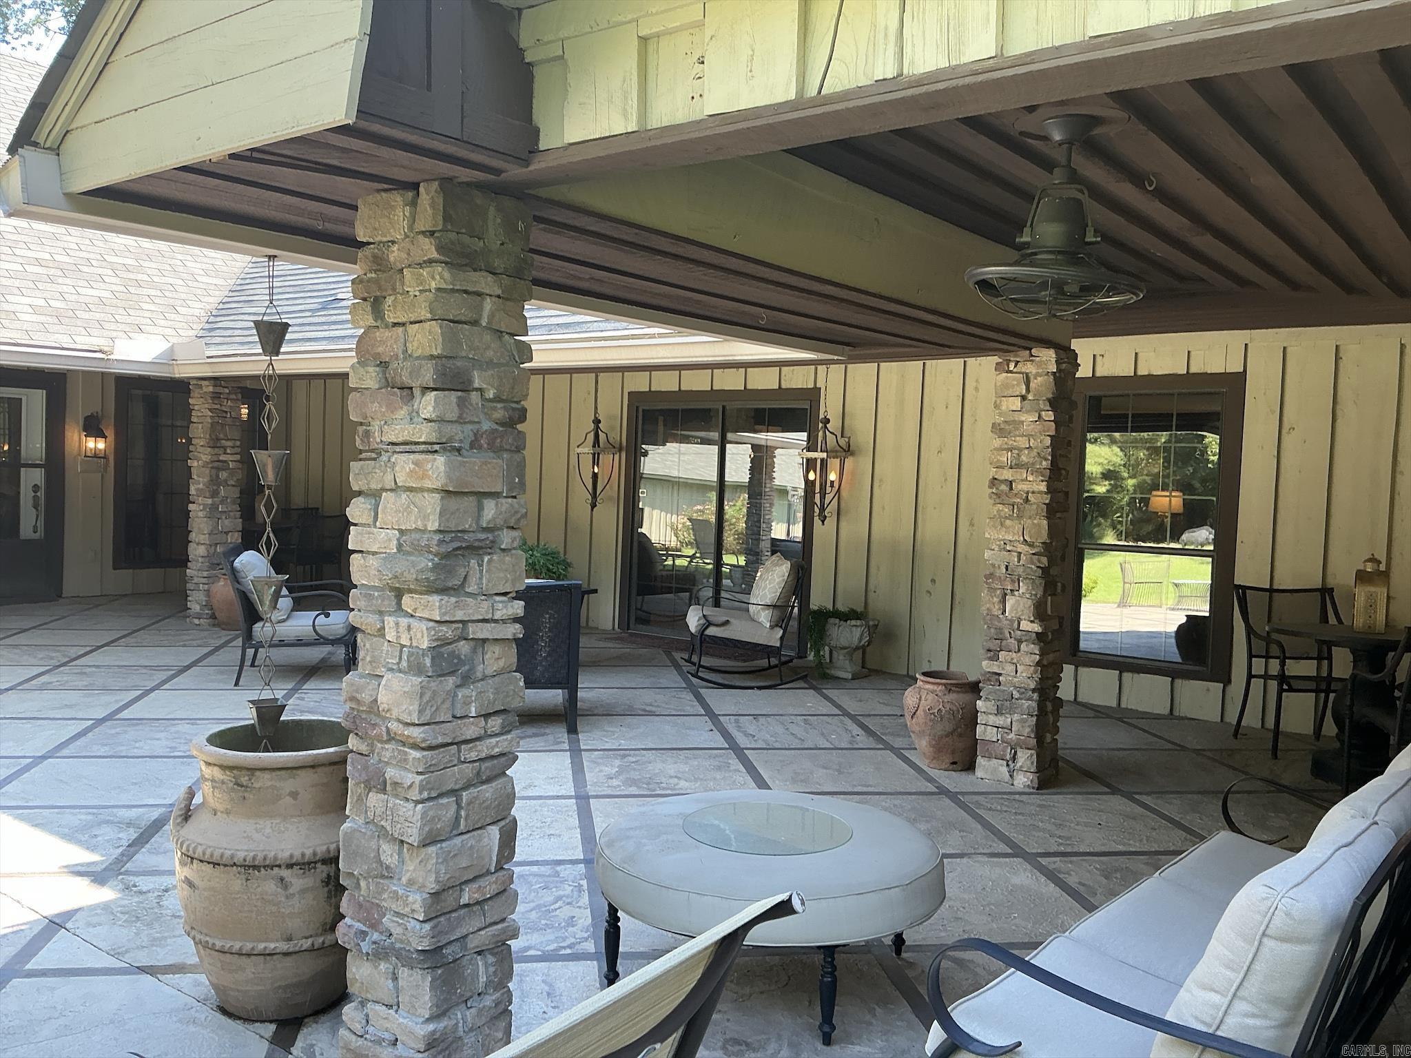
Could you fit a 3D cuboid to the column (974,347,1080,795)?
[{"bbox_3d":[1.624,0.196,5.750,0.325,2.144,0.325,4,4,36],"label":"column"}]

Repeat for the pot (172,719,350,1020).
[{"bbox_3d":[-1.202,0.950,3.221,0.570,0.752,0.540,1,4,-20],"label":"pot"}]

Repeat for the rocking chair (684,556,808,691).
[{"bbox_3d":[0.277,0.628,8.153,0.870,0.914,0.650,1,3,-6],"label":"rocking chair"}]

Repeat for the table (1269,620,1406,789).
[{"bbox_3d":[3.585,0.935,6.227,1.000,0.739,1.000,4,4,30],"label":"table"}]

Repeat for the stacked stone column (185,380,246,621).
[{"bbox_3d":[-4.284,-0.242,10.022,0.335,2.139,0.335,4,4,36],"label":"stacked stone column"}]

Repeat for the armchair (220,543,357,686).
[{"bbox_3d":[-2.815,0.555,7.818,0.840,0.899,0.760,1,3,-14],"label":"armchair"}]

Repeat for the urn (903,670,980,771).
[{"bbox_3d":[1.302,1.008,6.034,0.485,0.470,0.485,3,3,13],"label":"urn"}]

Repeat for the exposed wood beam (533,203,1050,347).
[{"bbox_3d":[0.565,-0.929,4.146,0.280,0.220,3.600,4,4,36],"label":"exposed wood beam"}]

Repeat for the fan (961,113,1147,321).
[{"bbox_3d":[0.976,-0.841,3.109,0.485,0.527,0.485,3,3,17],"label":"fan"}]

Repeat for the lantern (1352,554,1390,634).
[{"bbox_3d":[3.655,0.353,6.263,0.160,0.423,0.150,4,4,30],"label":"lantern"}]

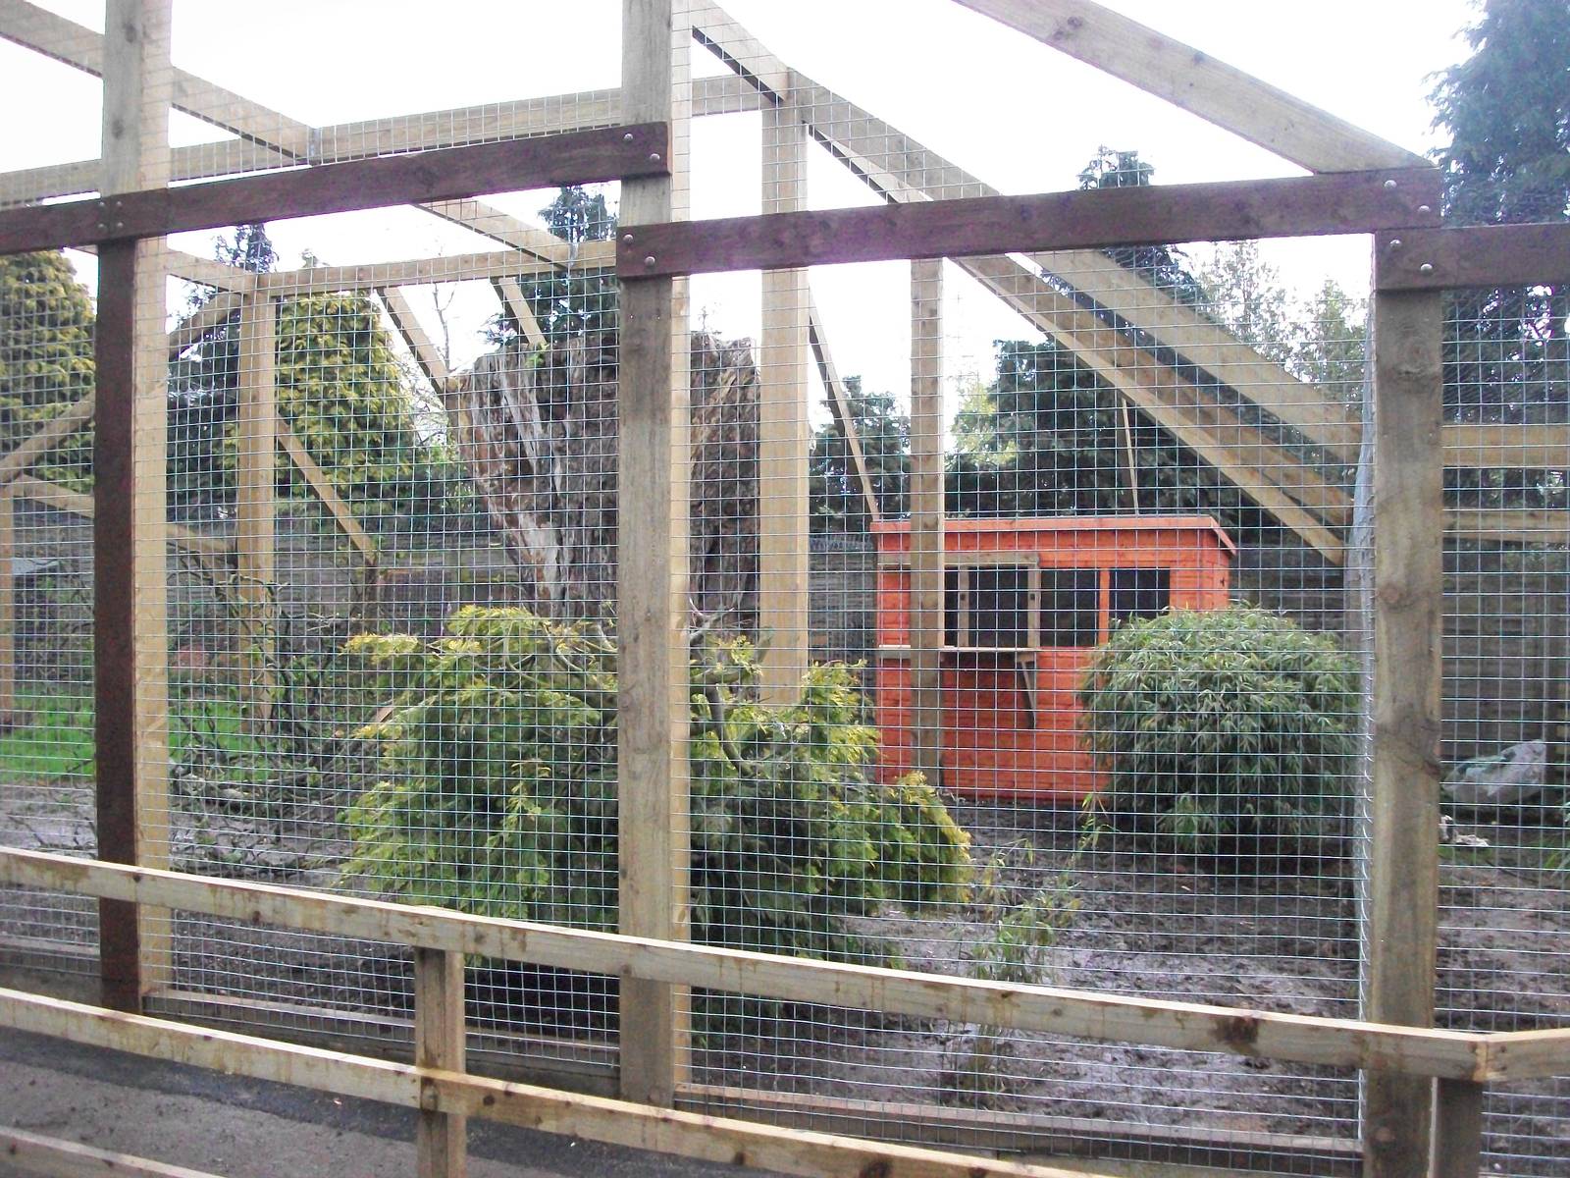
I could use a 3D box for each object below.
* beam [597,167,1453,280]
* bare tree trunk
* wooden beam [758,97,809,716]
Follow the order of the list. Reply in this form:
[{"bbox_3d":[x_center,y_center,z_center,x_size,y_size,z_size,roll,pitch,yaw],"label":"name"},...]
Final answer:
[{"bbox_3d":[0.564,-0.939,3.792,2.115,0.147,0.047,0,0,15],"label":"beam"},{"bbox_3d":[-0.847,-0.116,7.800,1.780,2.530,1.400,0,0,15],"label":"bare tree trunk"},{"bbox_3d":[-0.001,-0.403,6.150,0.158,3.367,0.158,0,0,18],"label":"wooden beam"}]

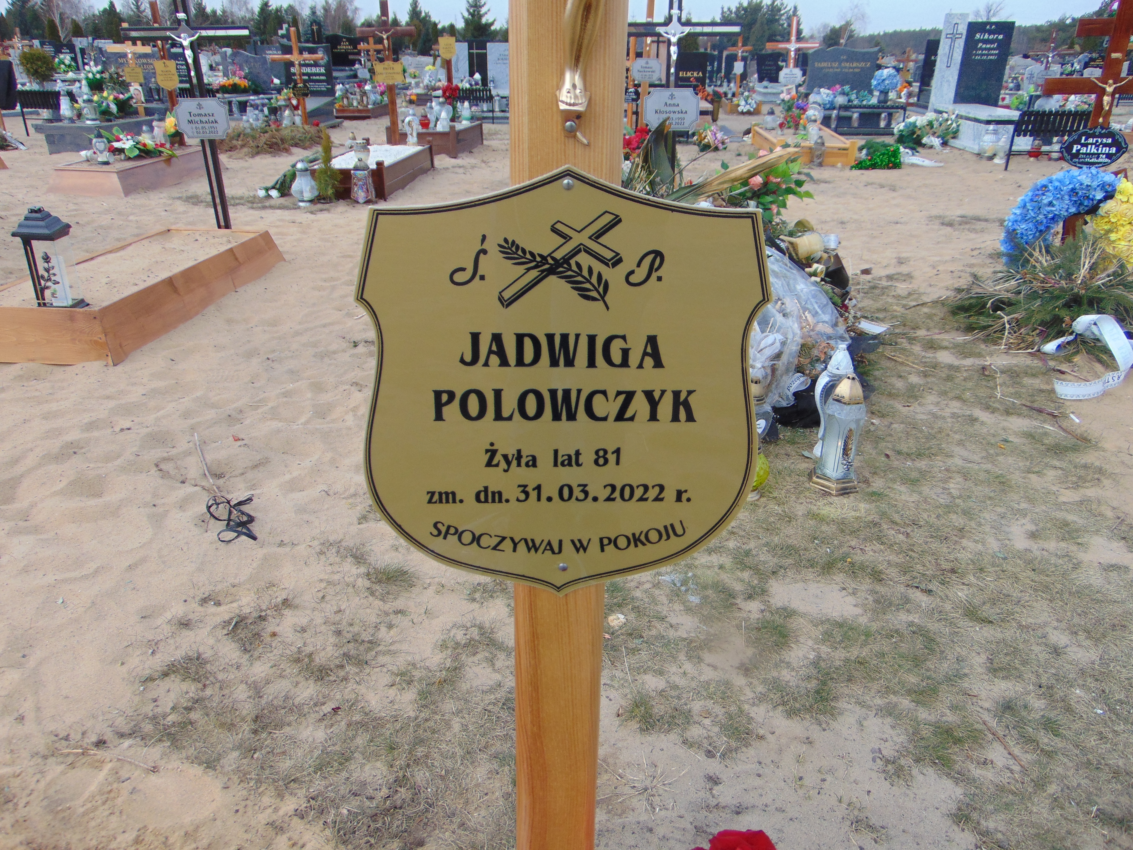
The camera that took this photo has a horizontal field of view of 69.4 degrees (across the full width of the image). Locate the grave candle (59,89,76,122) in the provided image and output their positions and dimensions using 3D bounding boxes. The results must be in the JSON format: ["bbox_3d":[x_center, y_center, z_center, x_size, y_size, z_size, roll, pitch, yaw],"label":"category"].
[{"bbox_3d":[-6.601,-4.223,10.828,0.160,0.410,0.160,-7,26,-15],"label":"grave candle"}]

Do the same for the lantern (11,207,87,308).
[{"bbox_3d":[-2.142,-0.681,3.395,0.159,0.434,0.159,-2,26,-3],"label":"lantern"}]

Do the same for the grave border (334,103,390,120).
[{"bbox_3d":[-3.525,-5.529,14.375,0.640,0.175,1.400,3,26,5],"label":"grave border"}]

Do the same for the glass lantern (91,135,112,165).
[{"bbox_3d":[-4.170,-2.474,7.315,0.150,0.253,0.150,-13,29,-26],"label":"glass lantern"}]

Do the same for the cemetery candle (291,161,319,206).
[{"bbox_3d":[-2.163,-1.987,6.697,0.222,0.350,0.222,3,26,5],"label":"cemetery candle"}]

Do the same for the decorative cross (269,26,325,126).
[{"bbox_3d":[-3.638,-4.680,11.200,0.731,1.357,0.090,3,26,5],"label":"decorative cross"}]

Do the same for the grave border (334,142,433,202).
[{"bbox_3d":[-1.747,-2.359,7.440,0.676,0.301,1.645,2,26,5],"label":"grave border"}]

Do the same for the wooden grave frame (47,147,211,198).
[{"bbox_3d":[-3.933,-2.381,7.601,0.724,0.202,1.692,3,26,7],"label":"wooden grave frame"}]

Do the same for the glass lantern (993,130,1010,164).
[{"bbox_3d":[4.747,-3.007,8.895,0.153,0.309,0.153,3,26,5],"label":"glass lantern"}]

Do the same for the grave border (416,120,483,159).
[{"bbox_3d":[-1.501,-3.371,9.537,0.786,0.315,1.202,4,26,9],"label":"grave border"}]

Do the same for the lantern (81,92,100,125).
[{"bbox_3d":[-5.388,-3.566,9.237,0.185,0.299,0.185,-13,29,-26],"label":"lantern"}]

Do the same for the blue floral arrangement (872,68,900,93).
[{"bbox_3d":[4.356,-4.706,11.169,0.379,0.343,0.341,9,27,18],"label":"blue floral arrangement"}]

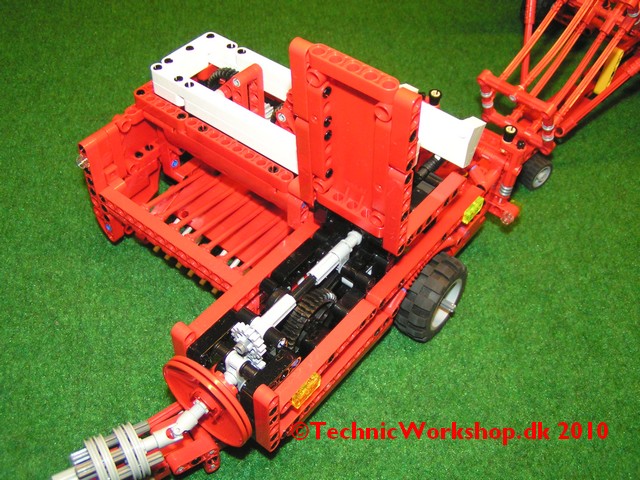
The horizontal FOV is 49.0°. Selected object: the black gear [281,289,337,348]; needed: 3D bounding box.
[{"bbox_3d":[-0.005,0.039,0.328,0.008,0.038,0.038,31,54,24],"label":"black gear"}]

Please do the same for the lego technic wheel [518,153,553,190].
[{"bbox_3d":[0.137,-0.043,0.446,0.022,0.022,0.013,-28,53,-25],"label":"lego technic wheel"}]

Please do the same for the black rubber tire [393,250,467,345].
[{"bbox_3d":[0.055,0.028,0.351,0.021,0.044,0.044,31,54,24],"label":"black rubber tire"}]

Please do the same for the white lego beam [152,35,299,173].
[{"bbox_3d":[-0.035,-0.074,0.371,0.107,0.016,0.048,31,54,24],"label":"white lego beam"}]

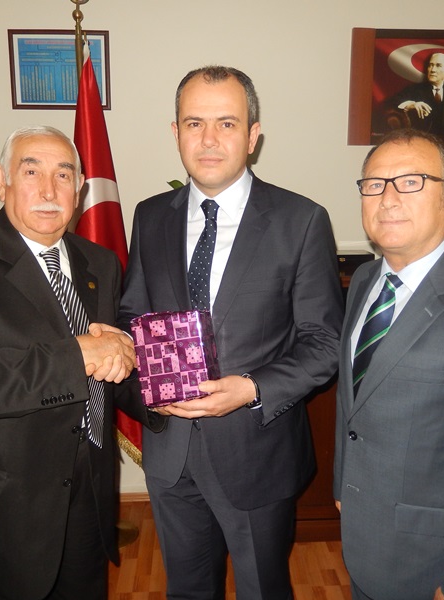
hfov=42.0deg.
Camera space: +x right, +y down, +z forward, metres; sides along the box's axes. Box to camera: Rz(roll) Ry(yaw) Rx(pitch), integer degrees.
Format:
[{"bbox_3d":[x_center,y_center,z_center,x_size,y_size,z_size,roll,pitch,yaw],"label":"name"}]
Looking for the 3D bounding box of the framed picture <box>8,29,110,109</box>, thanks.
[{"bbox_3d":[-0.694,-0.992,2.494,0.425,0.325,0.025,-1,12,-3],"label":"framed picture"}]

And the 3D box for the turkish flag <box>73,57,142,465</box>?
[{"bbox_3d":[-0.456,-0.087,2.397,0.280,1.760,0.210,-1,12,-3],"label":"turkish flag"}]

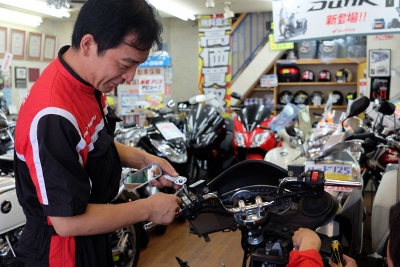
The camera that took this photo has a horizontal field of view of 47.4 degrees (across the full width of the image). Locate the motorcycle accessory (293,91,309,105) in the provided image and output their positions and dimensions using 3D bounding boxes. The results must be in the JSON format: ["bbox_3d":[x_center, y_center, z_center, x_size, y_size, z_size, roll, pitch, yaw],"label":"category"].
[{"bbox_3d":[1.816,-0.629,8.145,0.250,0.260,0.300,1,5,14],"label":"motorcycle accessory"}]

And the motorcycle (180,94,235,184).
[{"bbox_3d":[0.200,0.267,5.150,0.740,1.170,2.050,1,5,17],"label":"motorcycle"}]

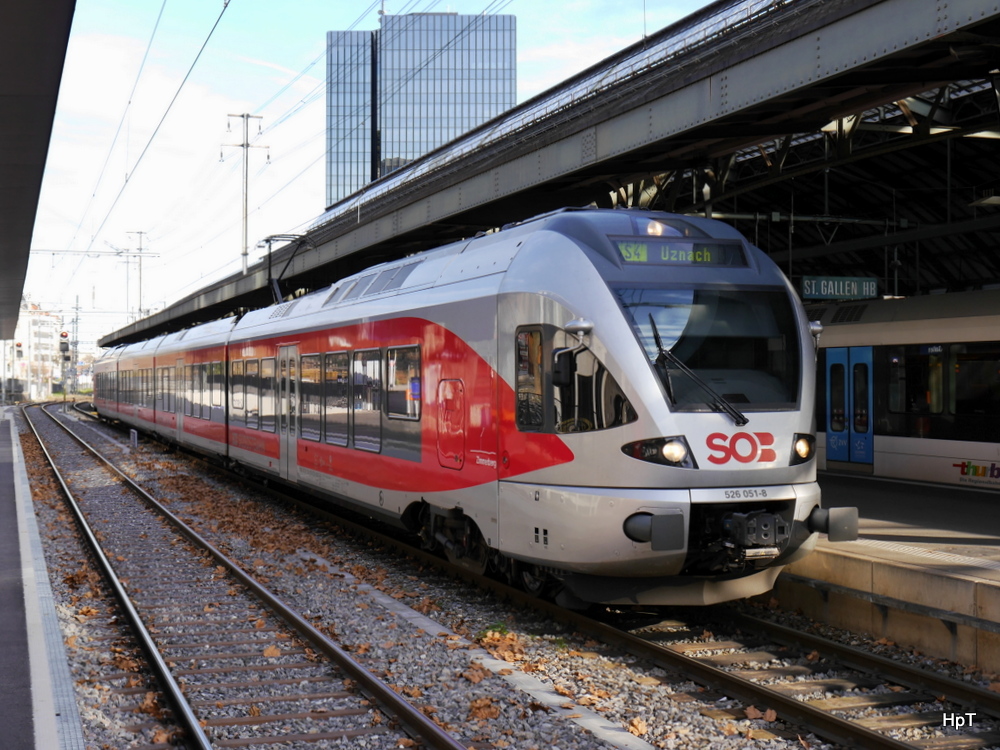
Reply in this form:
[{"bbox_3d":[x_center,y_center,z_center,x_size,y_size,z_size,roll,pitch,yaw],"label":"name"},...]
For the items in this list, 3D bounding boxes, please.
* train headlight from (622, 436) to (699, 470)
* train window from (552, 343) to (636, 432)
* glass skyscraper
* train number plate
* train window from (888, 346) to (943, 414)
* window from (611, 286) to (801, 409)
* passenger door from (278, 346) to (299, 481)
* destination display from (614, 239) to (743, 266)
[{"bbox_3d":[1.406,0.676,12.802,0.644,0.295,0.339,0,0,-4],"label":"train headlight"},{"bbox_3d":[0.843,0.118,13.136,0.200,0.870,1.020,0,0,-45],"label":"train window"},{"bbox_3d":[-11.889,-25.062,222.080,28.300,56.600,18.000,0,0,0],"label":"glass skyscraper"},{"bbox_3d":[2.164,1.059,12.806,1.030,0.140,0.060,0,-18,-19],"label":"train number plate"},{"bbox_3d":[7.231,0.090,25.055,0.080,1.132,1.568,0,0,-19],"label":"train window"},{"bbox_3d":[2.034,-0.244,13.179,1.780,1.300,0.240,0,-28,-19],"label":"window"},{"bbox_3d":[-3.707,0.654,25.442,0.100,2.300,1.620,0,0,-19],"label":"passenger door"},{"bbox_3d":[1.778,-1.168,13.919,1.320,0.290,0.100,0,-33,-19],"label":"destination display"}]

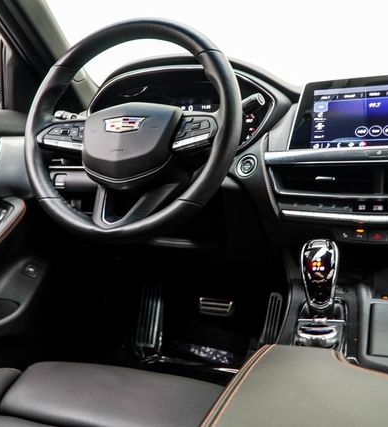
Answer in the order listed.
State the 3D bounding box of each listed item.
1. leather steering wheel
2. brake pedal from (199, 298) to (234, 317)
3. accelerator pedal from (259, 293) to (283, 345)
[{"bbox_3d":[-0.098,-0.133,0.785,0.373,0.373,0.095,1,-12,18],"label":"leather steering wheel"},{"bbox_3d":[0.058,0.240,1.227,0.092,0.048,0.025,1,-21,18],"label":"brake pedal"},{"bbox_3d":[0.201,0.292,1.262,0.043,0.158,0.025,10,-13,17],"label":"accelerator pedal"}]

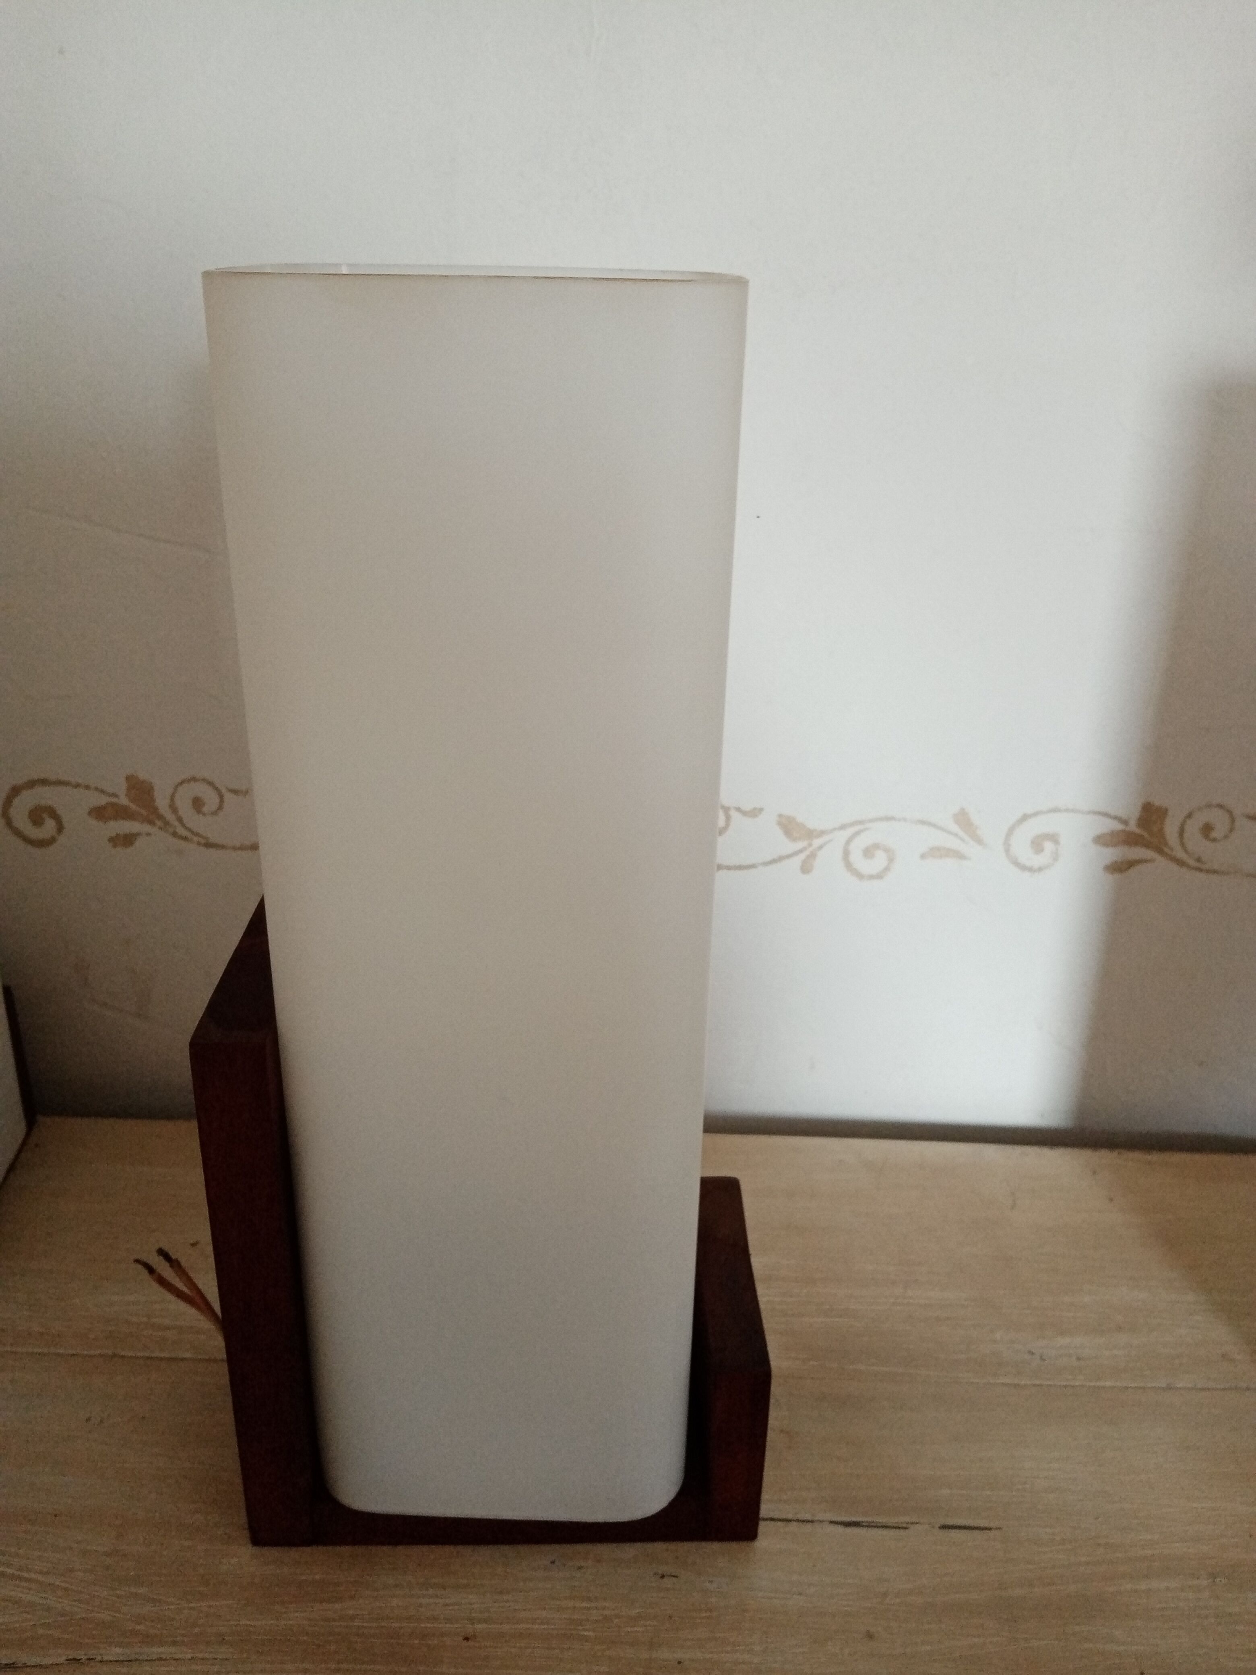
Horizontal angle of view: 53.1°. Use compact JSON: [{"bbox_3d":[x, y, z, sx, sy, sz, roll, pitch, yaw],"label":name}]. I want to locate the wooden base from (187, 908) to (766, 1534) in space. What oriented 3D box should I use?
[{"bbox_3d":[-0.037,0.121,0.405,0.160,0.185,0.090,1,23,-2],"label":"wooden base"}]

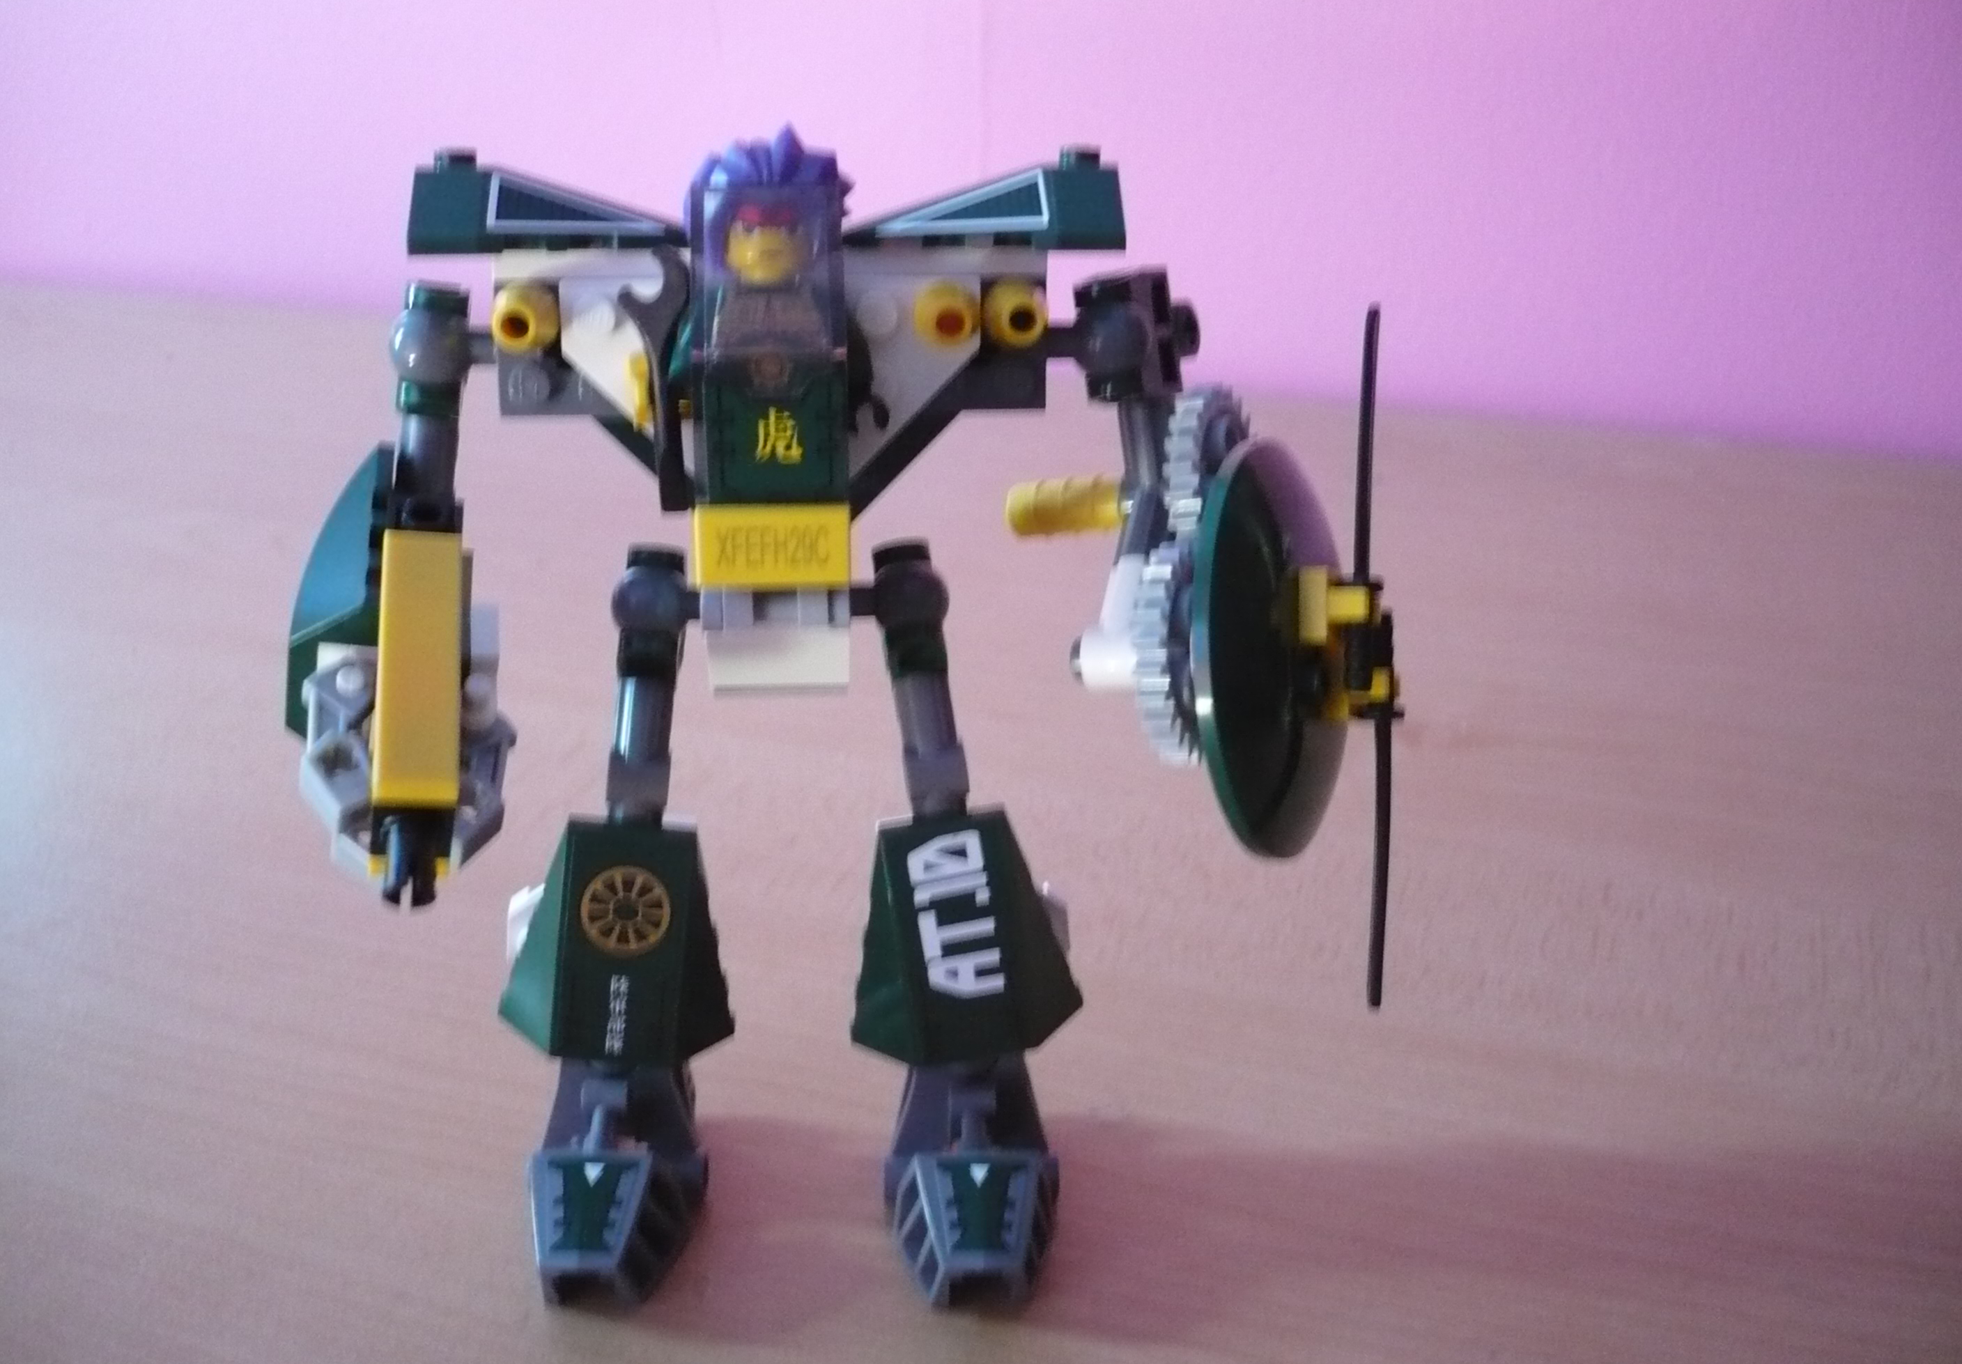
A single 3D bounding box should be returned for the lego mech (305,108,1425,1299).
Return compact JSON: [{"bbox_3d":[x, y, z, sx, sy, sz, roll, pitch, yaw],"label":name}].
[{"bbox_3d":[-0.014,0.009,0.230,0.121,0.143,0.082,-1,20,-3],"label":"lego mech"}]

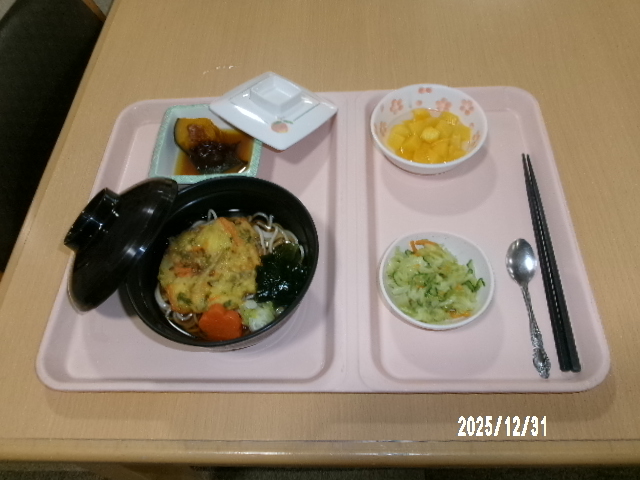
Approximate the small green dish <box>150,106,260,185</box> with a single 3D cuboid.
[{"bbox_3d":[-0.109,-0.087,0.537,0.106,0.042,0.105,-1,58,4],"label":"small green dish"}]

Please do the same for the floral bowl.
[{"bbox_3d":[0.109,-0.103,0.529,0.113,0.043,0.113,-1,58,4],"label":"floral bowl"}]

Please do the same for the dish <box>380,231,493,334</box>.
[{"bbox_3d":[0.098,0.041,0.444,0.093,0.038,0.093,-1,58,4],"label":"dish"}]

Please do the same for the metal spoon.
[{"bbox_3d":[0.182,0.053,0.443,0.027,0.016,0.131,1,58,5],"label":"metal spoon"}]

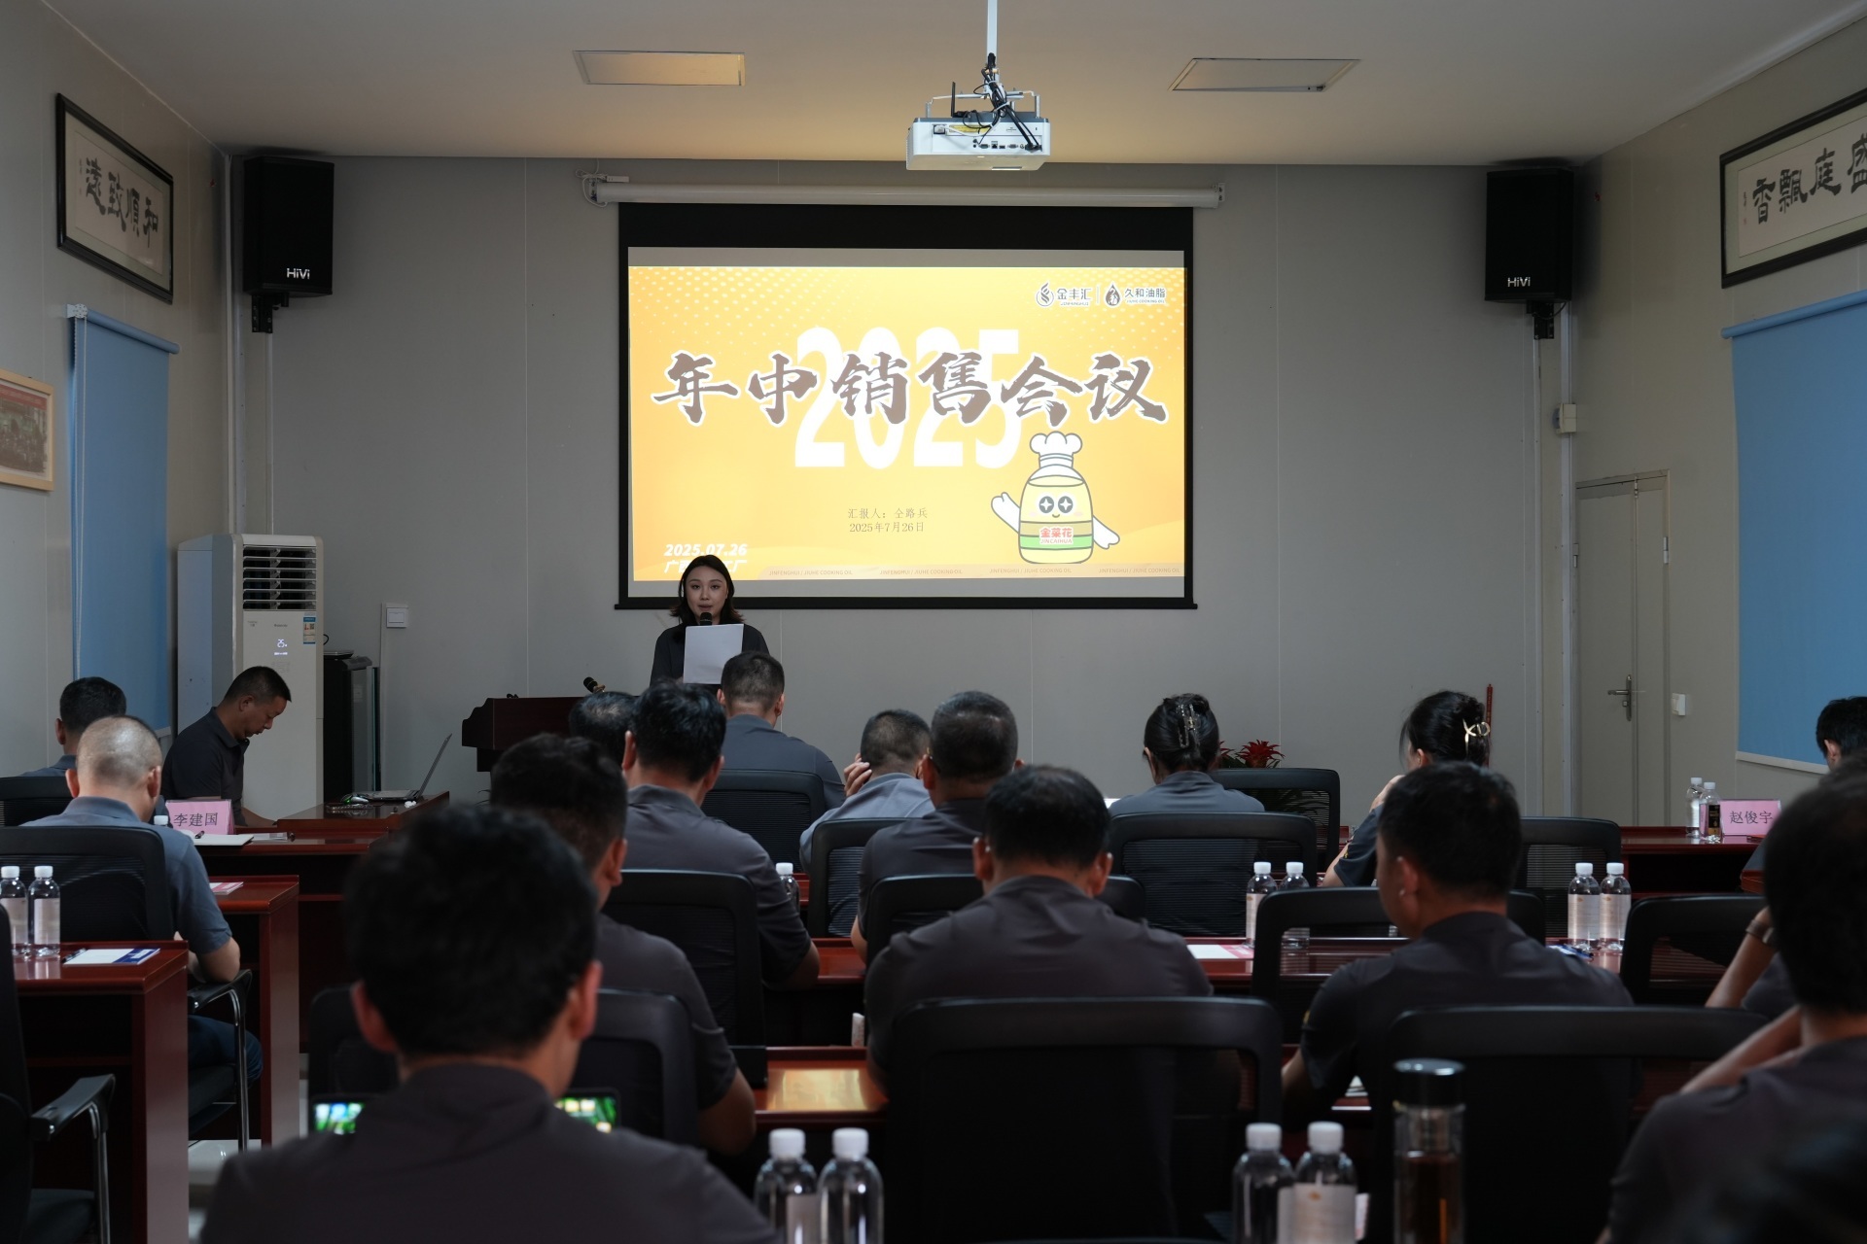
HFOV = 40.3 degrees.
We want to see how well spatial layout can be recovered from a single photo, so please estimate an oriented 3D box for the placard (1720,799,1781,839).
[{"bbox_3d":[2.448,0.588,7.614,0.197,0.102,0.085,0,0,-4],"label":"placard"}]

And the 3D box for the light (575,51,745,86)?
[{"bbox_3d":[-1.018,-2.084,9.533,0.612,0.040,0.595,0,0,-4],"label":"light"}]

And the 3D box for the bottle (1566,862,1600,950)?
[{"bbox_3d":[1.339,0.585,5.242,0.064,0.178,0.064,0,1,0],"label":"bottle"}]

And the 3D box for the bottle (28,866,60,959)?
[{"bbox_3d":[-1.793,0.584,5.126,0.063,0.181,0.063,0,0,-4],"label":"bottle"}]

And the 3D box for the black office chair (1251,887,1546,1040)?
[{"bbox_3d":[0.750,0.939,4.415,0.580,0.990,0.580,0,1,-2],"label":"black office chair"}]

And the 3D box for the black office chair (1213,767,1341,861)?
[{"bbox_3d":[0.883,0.913,7.327,0.580,0.990,0.600,0,0,-4],"label":"black office chair"}]

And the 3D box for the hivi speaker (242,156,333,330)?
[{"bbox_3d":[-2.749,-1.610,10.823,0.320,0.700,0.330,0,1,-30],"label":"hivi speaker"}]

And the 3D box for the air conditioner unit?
[{"bbox_3d":[-2.770,0.519,10.291,0.350,1.735,0.470,0,1,34],"label":"air conditioner unit"}]

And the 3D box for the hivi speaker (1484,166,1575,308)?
[{"bbox_3d":[2.670,-1.730,11.413,0.320,0.570,0.330,0,6,25],"label":"hivi speaker"}]

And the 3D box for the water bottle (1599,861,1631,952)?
[{"bbox_3d":[1.406,0.585,5.242,0.064,0.178,0.064,0,1,0],"label":"water bottle"}]

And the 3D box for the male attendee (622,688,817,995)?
[{"bbox_3d":[-0.455,0.781,4.837,0.520,1.300,0.800,0,0,-4],"label":"male attendee"}]

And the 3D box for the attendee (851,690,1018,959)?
[{"bbox_3d":[0.073,0.782,4.774,0.480,1.300,0.750,0,1,-2],"label":"attendee"}]

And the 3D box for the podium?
[{"bbox_3d":[-1.351,0.835,9.495,0.740,1.110,0.480,0,1,-24],"label":"podium"}]

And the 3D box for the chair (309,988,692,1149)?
[{"bbox_3d":[-0.480,0.938,3.277,0.570,1.004,0.600,0,0,7],"label":"chair"}]

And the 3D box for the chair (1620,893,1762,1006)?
[{"bbox_3d":[1.357,0.937,4.350,0.580,0.990,0.600,0,0,4],"label":"chair"}]

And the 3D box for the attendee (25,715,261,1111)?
[{"bbox_3d":[-1.842,0.819,5.724,0.530,1.220,0.740,0,1,-2],"label":"attendee"}]

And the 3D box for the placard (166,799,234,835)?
[{"bbox_3d":[-2.253,0.602,7.792,0.197,0.102,0.085,0,0,-4],"label":"placard"}]

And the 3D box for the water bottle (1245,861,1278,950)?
[{"bbox_3d":[0.676,0.587,5.242,0.064,0.178,0.064,0,1,0],"label":"water bottle"}]

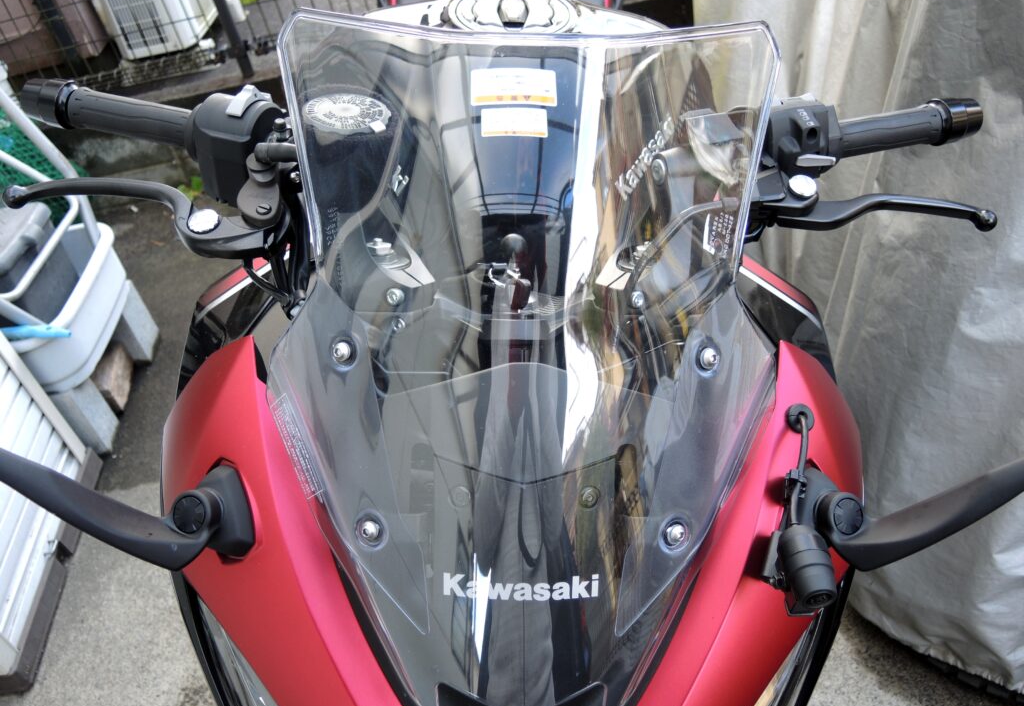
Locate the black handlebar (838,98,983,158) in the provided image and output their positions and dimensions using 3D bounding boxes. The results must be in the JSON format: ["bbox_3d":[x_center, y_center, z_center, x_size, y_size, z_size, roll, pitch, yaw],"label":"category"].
[{"bbox_3d":[0.342,-0.193,0.710,0.150,0.039,0.039,-11,41,-14],"label":"black handlebar"}]

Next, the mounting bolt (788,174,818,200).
[{"bbox_3d":[0.231,-0.132,0.657,0.022,0.010,0.022,4,58,-3],"label":"mounting bolt"}]

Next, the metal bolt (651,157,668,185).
[{"bbox_3d":[0.115,-0.141,0.645,0.008,0.021,0.021,-12,4,-19],"label":"metal bolt"}]

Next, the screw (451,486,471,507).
[{"bbox_3d":[-0.034,0.094,0.540,0.013,0.006,0.013,0,78,-3],"label":"screw"}]

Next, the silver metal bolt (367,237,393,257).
[{"bbox_3d":[-0.108,-0.086,0.675,0.020,0.016,0.020,0,15,0],"label":"silver metal bolt"}]

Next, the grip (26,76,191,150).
[{"bbox_3d":[-0.347,-0.205,0.709,0.172,0.039,0.039,13,42,13],"label":"grip"}]

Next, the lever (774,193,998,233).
[{"bbox_3d":[0.300,-0.112,0.664,0.205,0.018,0.036,-2,58,-14],"label":"lever"}]

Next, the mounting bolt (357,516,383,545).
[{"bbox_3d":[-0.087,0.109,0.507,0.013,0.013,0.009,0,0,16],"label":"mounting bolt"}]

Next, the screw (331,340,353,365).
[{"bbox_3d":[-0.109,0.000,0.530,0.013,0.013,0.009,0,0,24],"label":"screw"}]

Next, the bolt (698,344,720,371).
[{"bbox_3d":[0.126,0.003,0.530,0.013,0.013,0.009,0,0,-24],"label":"bolt"}]

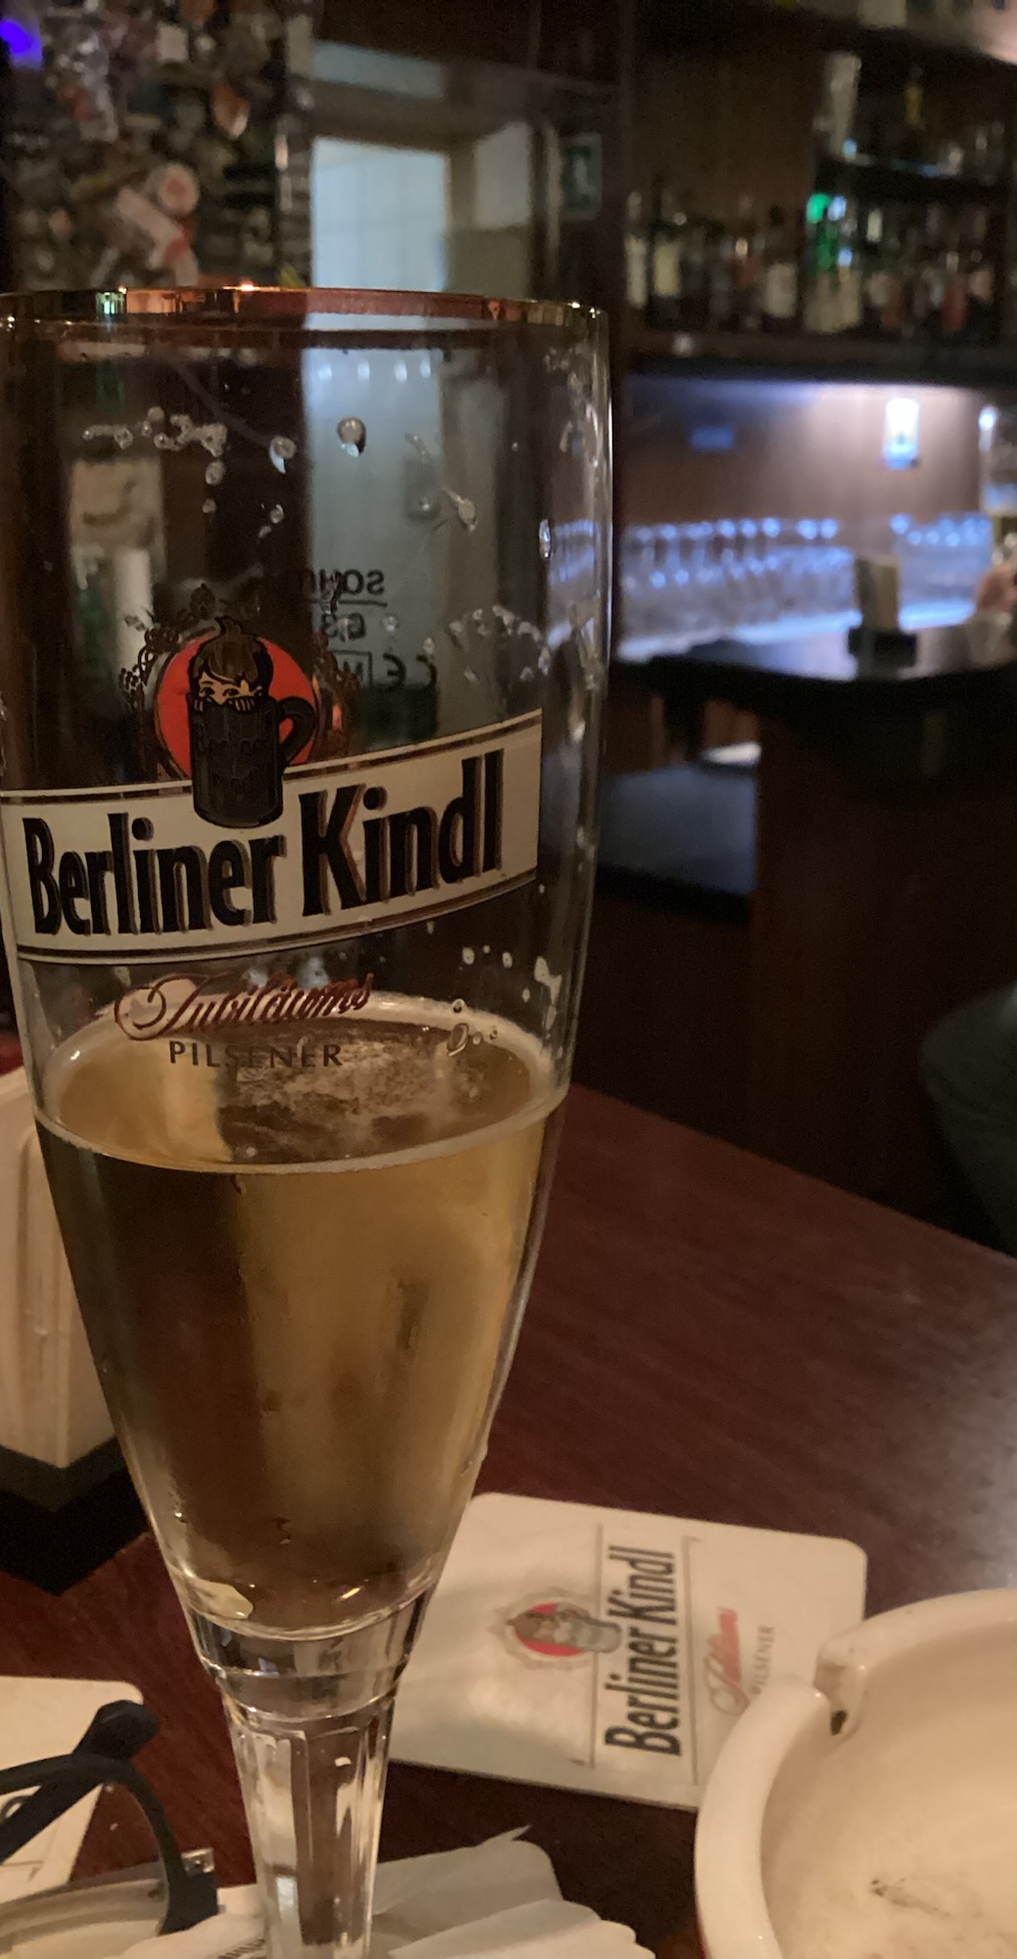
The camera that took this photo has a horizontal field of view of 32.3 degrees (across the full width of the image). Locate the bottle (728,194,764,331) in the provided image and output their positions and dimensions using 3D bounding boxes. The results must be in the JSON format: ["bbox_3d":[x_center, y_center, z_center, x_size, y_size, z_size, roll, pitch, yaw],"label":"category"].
[{"bbox_3d":[0.547,-1.646,4.032,0.075,0.288,0.075,1,17,0],"label":"bottle"}]

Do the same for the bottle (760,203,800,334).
[{"bbox_3d":[0.631,-1.650,4.075,0.083,0.278,0.083,1,17,0],"label":"bottle"}]

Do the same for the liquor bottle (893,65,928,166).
[{"bbox_3d":[0.976,-2.088,4.269,0.075,0.240,0.075,1,17,0],"label":"liquor bottle"}]

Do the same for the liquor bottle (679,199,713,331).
[{"bbox_3d":[0.424,-1.616,3.971,0.067,0.274,0.067,1,17,0],"label":"liquor bottle"}]

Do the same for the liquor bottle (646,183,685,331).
[{"bbox_3d":[0.351,-1.614,3.925,0.080,0.302,0.080,1,17,0],"label":"liquor bottle"}]

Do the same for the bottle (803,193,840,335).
[{"bbox_3d":[0.736,-1.680,4.124,0.076,0.301,0.076,1,17,0],"label":"bottle"}]

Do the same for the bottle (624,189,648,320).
[{"bbox_3d":[0.285,-1.614,3.910,0.068,0.260,0.068,1,17,0],"label":"bottle"}]

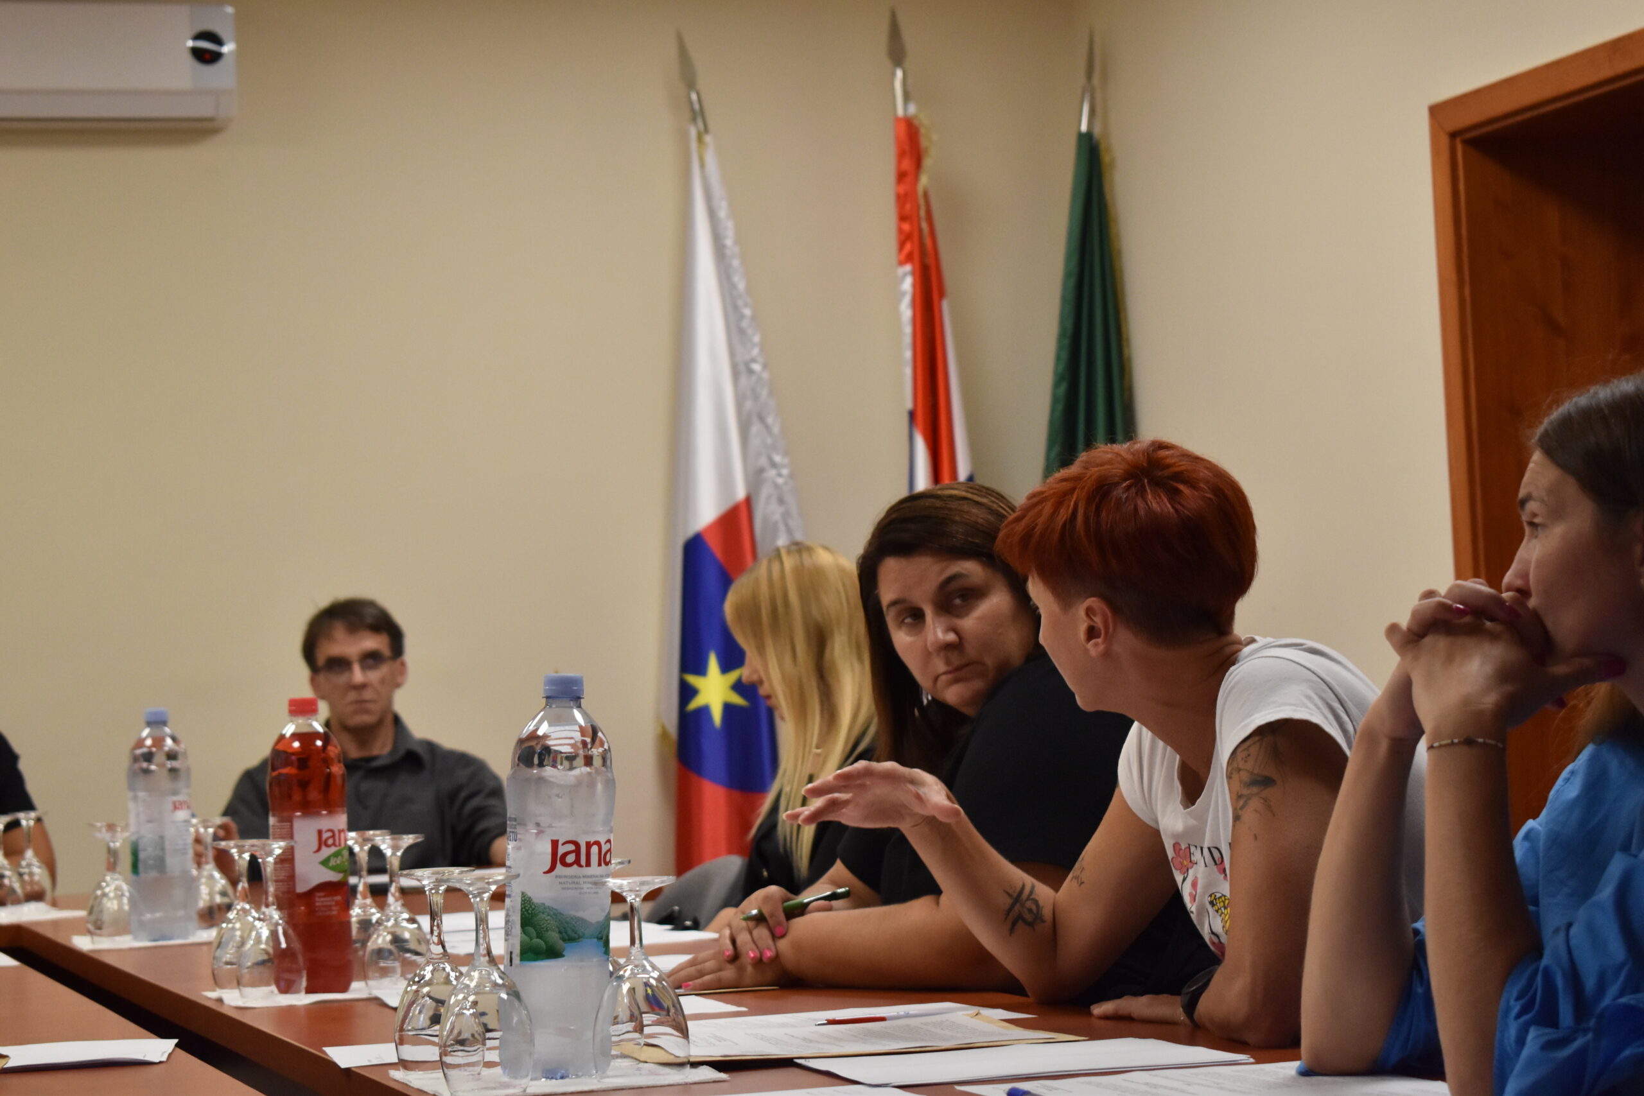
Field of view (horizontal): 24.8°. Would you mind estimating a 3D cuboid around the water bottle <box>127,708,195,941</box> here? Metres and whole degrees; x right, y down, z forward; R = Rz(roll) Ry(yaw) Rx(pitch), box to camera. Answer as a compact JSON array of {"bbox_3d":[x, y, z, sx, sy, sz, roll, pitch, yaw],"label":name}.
[{"bbox_3d":[-0.926,0.386,5.245,0.087,0.320,0.087,-3,-2,15],"label":"water bottle"}]

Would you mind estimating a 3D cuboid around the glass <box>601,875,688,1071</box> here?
[{"bbox_3d":[-0.142,0.335,2.917,0.076,0.161,0.076,-3,-2,-3],"label":"glass"}]

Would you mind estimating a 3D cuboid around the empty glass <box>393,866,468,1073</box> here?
[{"bbox_3d":[-0.318,0.350,3.107,0.073,0.168,0.073,-1,-3,-18],"label":"empty glass"}]

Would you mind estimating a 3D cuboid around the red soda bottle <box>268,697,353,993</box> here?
[{"bbox_3d":[-0.563,0.323,4.111,0.087,0.320,0.087,-3,-2,0],"label":"red soda bottle"}]

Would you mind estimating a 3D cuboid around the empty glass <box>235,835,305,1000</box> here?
[{"bbox_3d":[-0.602,0.405,4.088,0.073,0.168,0.073,-1,-3,-18],"label":"empty glass"}]

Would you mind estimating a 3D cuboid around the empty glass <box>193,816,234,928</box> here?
[{"bbox_3d":[-0.922,0.489,5.657,0.073,0.168,0.073,-1,-3,-18],"label":"empty glass"}]

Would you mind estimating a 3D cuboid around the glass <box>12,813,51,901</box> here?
[{"bbox_3d":[-1.411,0.555,6.721,0.073,0.168,0.073,-1,-3,-18],"label":"glass"}]

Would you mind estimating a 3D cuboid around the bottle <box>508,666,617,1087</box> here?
[{"bbox_3d":[-0.211,0.263,3.025,0.087,0.320,0.087,-3,-2,0],"label":"bottle"}]

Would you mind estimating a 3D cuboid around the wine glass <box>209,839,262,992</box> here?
[{"bbox_3d":[-0.658,0.413,4.215,0.073,0.168,0.073,-1,-3,-18],"label":"wine glass"}]

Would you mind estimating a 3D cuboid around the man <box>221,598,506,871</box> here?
[{"bbox_3d":[-0.824,0.717,6.884,0.570,1.260,0.780,-2,-2,-12],"label":"man"}]

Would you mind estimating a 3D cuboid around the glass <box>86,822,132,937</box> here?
[{"bbox_3d":[-0.986,0.466,5.212,0.076,0.163,0.076,-2,-2,-11],"label":"glass"}]

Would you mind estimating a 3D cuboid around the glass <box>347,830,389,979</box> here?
[{"bbox_3d":[-0.518,0.405,4.250,0.076,0.163,0.076,-2,-2,-7],"label":"glass"}]

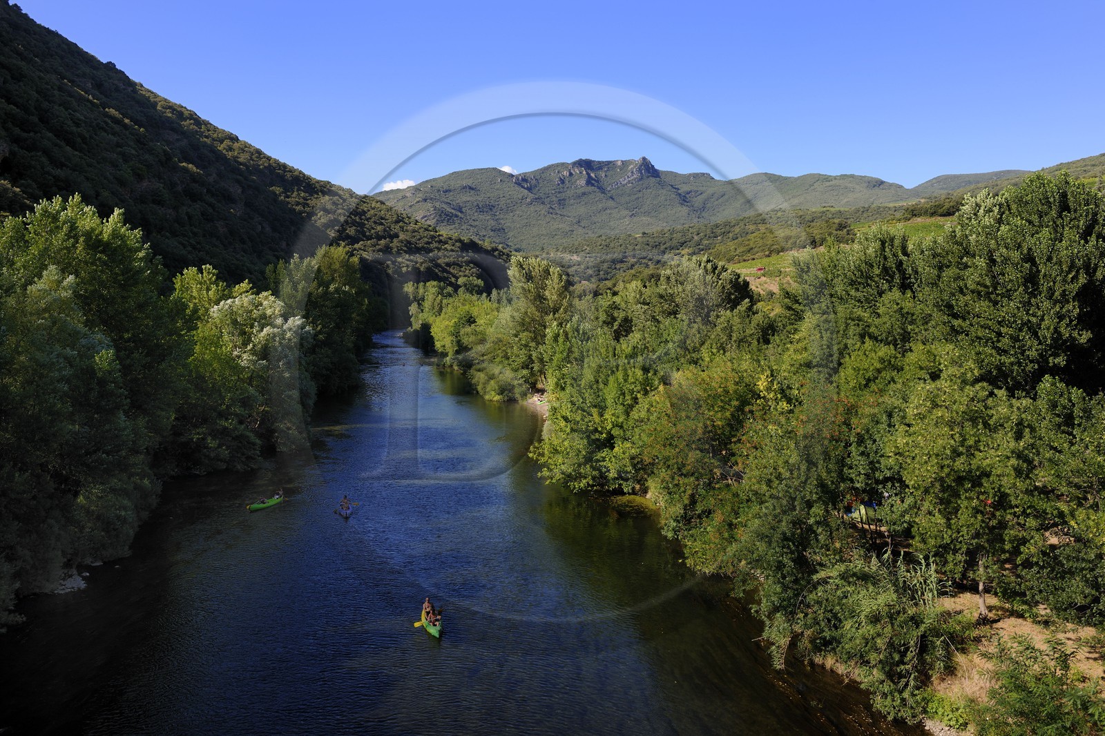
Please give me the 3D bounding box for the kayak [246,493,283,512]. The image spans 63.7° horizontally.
[{"bbox_3d":[-24.700,11.700,77.010,0.880,0.500,4.150,2,4,23],"label":"kayak"}]

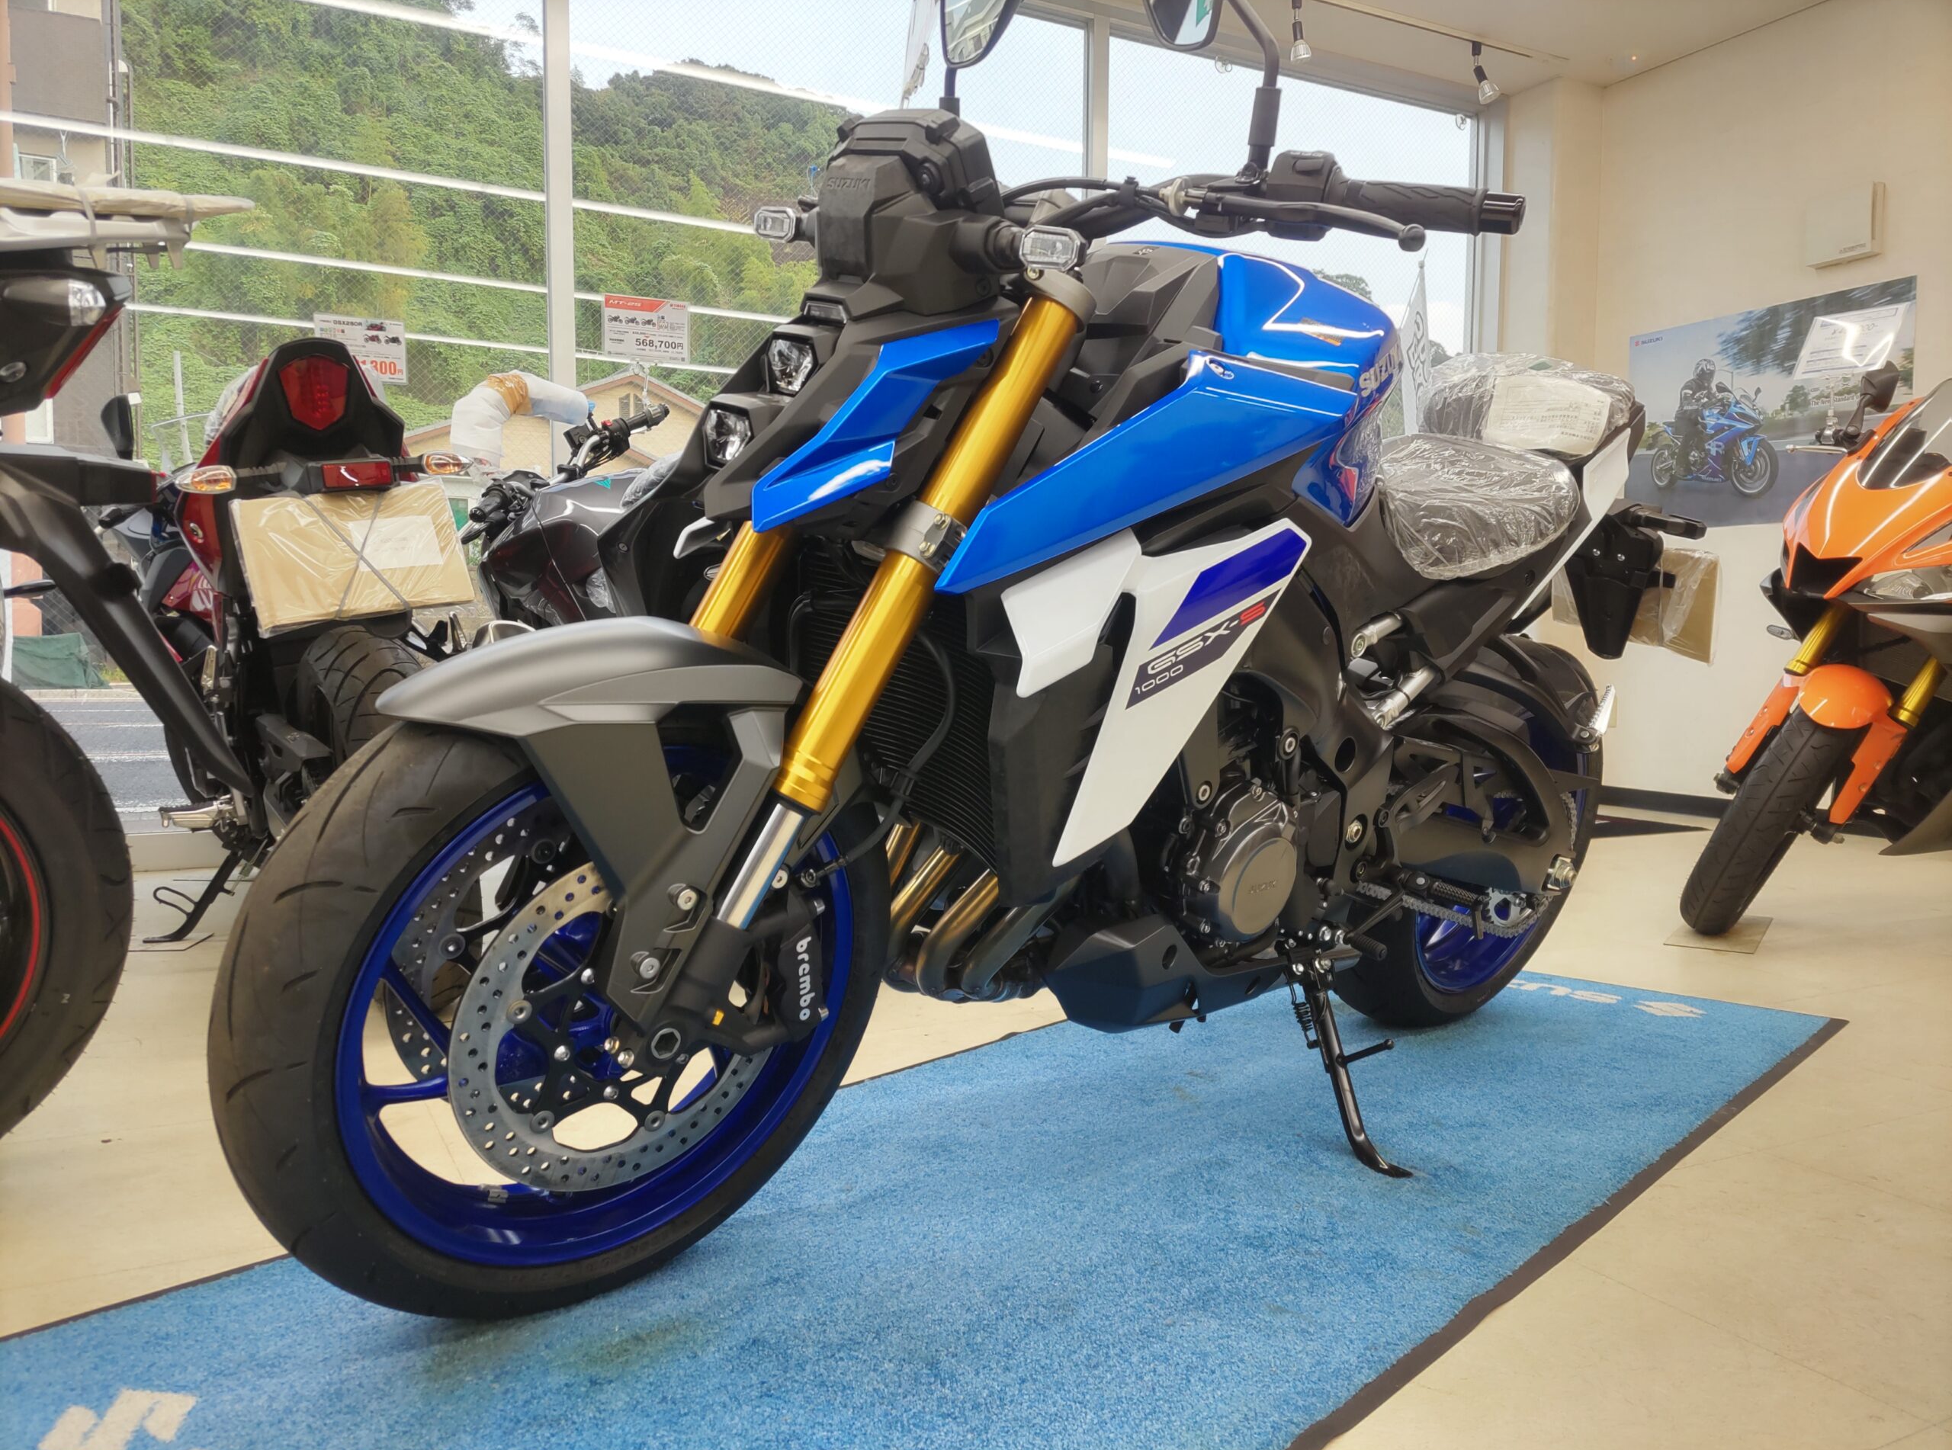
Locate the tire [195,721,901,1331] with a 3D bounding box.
[{"bbox_3d":[-0.325,0.226,1.256,0.600,0.600,0.120,-3,18,-40],"label":"tire"}]

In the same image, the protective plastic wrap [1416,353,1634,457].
[{"bbox_3d":[0.824,-0.442,2.062,0.320,0.125,0.250,-3,19,-43],"label":"protective plastic wrap"}]

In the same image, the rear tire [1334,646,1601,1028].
[{"bbox_3d":[0.747,0.167,2.239,0.624,0.624,0.190,-3,19,-42],"label":"rear tire"}]

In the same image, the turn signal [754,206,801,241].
[{"bbox_3d":[-0.177,-0.467,1.375,0.035,0.034,0.066,-3,19,-43],"label":"turn signal"}]

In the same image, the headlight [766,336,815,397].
[{"bbox_3d":[-0.141,-0.294,1.216,0.045,0.052,0.062,-3,19,-43],"label":"headlight"}]

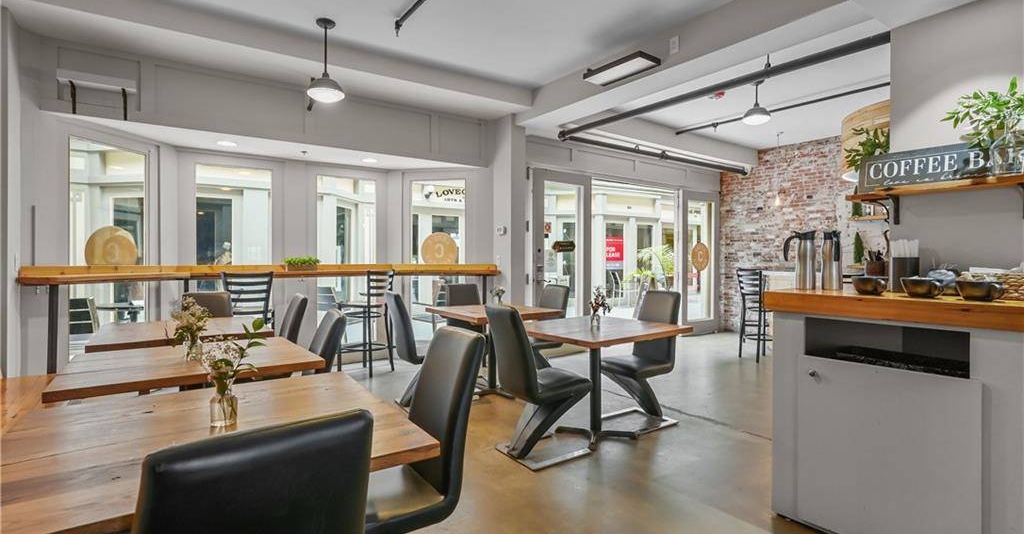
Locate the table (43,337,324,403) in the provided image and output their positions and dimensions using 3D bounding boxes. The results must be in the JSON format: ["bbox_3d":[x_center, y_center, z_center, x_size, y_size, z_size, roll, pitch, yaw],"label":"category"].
[{"bbox_3d":[-1.455,0.790,2.237,0.910,0.750,0.850,-1,1,-36],"label":"table"}]

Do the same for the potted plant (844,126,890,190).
[{"bbox_3d":[1.976,-0.595,2.650,0.320,0.360,0.330,-1,1,-36],"label":"potted plant"}]

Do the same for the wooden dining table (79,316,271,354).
[{"bbox_3d":[-2.117,0.776,3.147,0.900,0.750,0.900,-1,1,-36],"label":"wooden dining table"}]

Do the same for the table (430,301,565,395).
[{"bbox_3d":[-0.176,0.769,4.462,0.920,0.750,0.920,-1,1,-36],"label":"table"}]

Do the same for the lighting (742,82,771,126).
[{"bbox_3d":[2.377,-1.608,4.686,0.255,0.370,0.255,0,1,0],"label":"lighting"}]

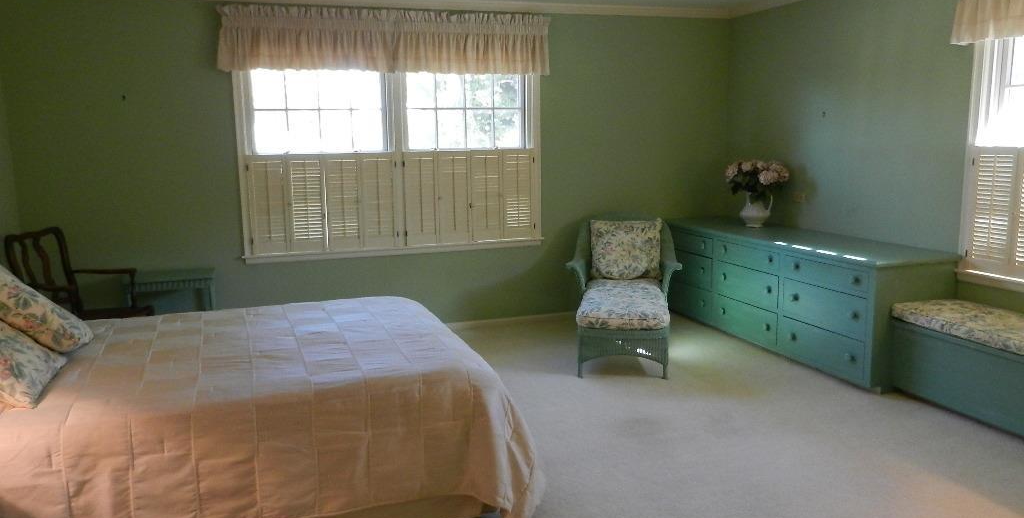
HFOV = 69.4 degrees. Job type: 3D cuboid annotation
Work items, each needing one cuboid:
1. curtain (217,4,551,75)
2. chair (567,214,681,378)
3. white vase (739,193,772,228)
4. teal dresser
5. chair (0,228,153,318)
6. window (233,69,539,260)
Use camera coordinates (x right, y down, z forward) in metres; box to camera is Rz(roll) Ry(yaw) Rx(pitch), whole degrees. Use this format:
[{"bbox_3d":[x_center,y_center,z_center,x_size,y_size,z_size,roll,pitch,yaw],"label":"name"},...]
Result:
[{"bbox_3d":[-0.806,-1.513,5.150,2.321,0.426,0.130,-5,10,-19],"label":"curtain"},{"bbox_3d":[0.750,0.191,5.021,0.780,0.870,1.300,0,9,8],"label":"chair"},{"bbox_3d":[1.911,-0.393,5.839,0.265,0.262,0.220,-1,9,0],"label":"white vase"},{"bbox_3d":[1.938,0.196,5.287,0.650,0.723,2.252,-5,10,-19],"label":"teal dresser"},{"bbox_3d":[-2.512,0.311,4.436,0.600,0.960,0.600,-1,9,2],"label":"chair"},{"bbox_3d":[-0.809,-0.738,5.335,2.210,1.408,0.120,-5,10,-19],"label":"window"}]

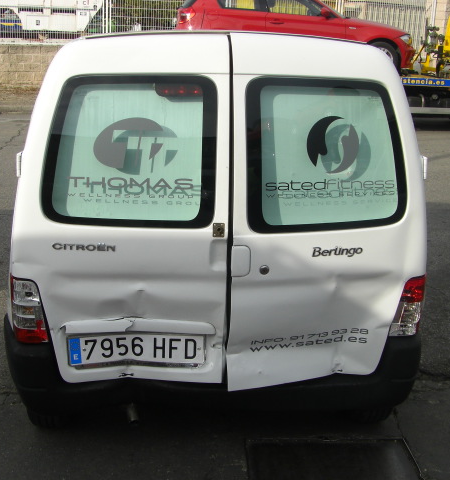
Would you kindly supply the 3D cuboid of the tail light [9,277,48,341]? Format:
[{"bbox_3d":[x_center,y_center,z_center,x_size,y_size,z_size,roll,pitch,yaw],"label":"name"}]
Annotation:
[{"bbox_3d":[-0.771,0.274,2.770,0.145,0.245,0.120,0,9,-1],"label":"tail light"}]

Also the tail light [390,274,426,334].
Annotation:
[{"bbox_3d":[0.746,0.268,2.870,0.140,0.240,0.120,-1,9,-6],"label":"tail light"}]

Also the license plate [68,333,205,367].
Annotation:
[{"bbox_3d":[-0.338,0.425,2.700,0.520,0.110,0.020,0,6,-2],"label":"license plate"}]

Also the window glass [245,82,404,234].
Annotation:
[{"bbox_3d":[0.382,-0.321,2.670,0.610,0.575,0.040,-1,1,-8],"label":"window glass"}]

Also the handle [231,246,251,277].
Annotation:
[{"bbox_3d":[0.062,0.081,2.635,0.078,0.117,0.030,0,6,-5],"label":"handle"}]

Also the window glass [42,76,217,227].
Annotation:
[{"bbox_3d":[-0.358,-0.332,2.635,0.650,0.560,0.040,1,1,3],"label":"window glass"}]

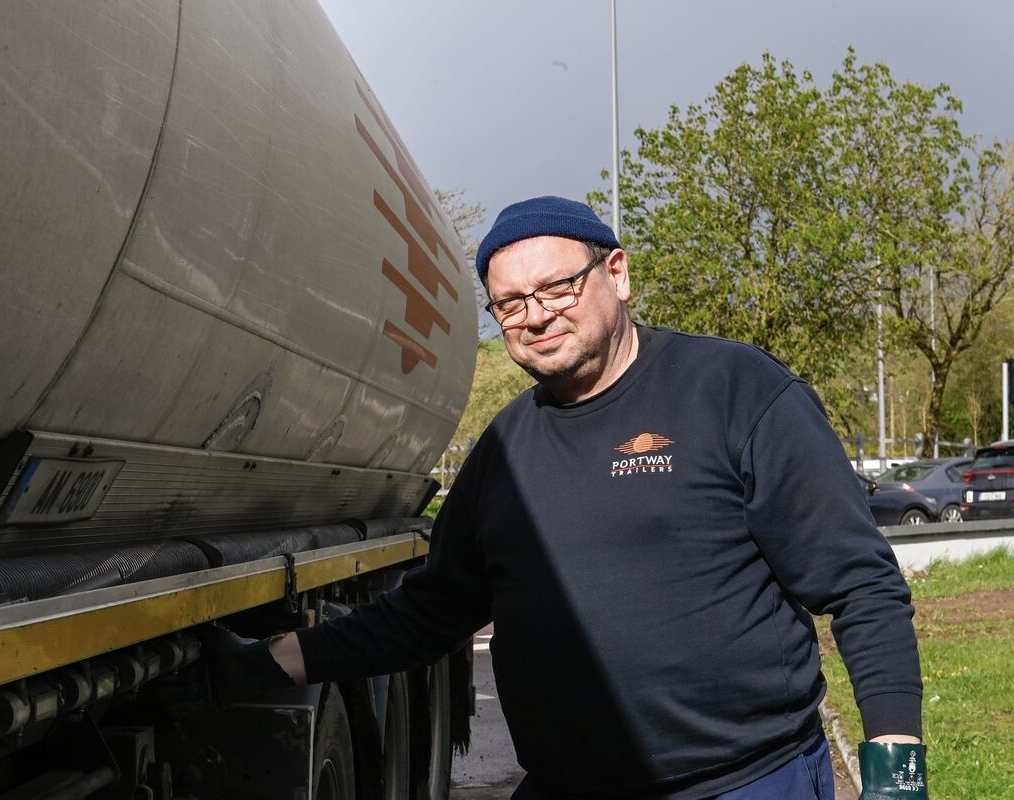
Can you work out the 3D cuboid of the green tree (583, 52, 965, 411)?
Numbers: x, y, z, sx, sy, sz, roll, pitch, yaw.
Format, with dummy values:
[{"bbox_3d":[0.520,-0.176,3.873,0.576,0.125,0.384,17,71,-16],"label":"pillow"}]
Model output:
[{"bbox_3d":[5.820,-2.500,44.000,7.600,9.700,7.000,-1,-3,0],"label":"green tree"}]

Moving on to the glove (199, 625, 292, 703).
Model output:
[{"bbox_3d":[-0.405,0.408,3.220,0.170,0.125,0.110,-2,-3,27],"label":"glove"}]

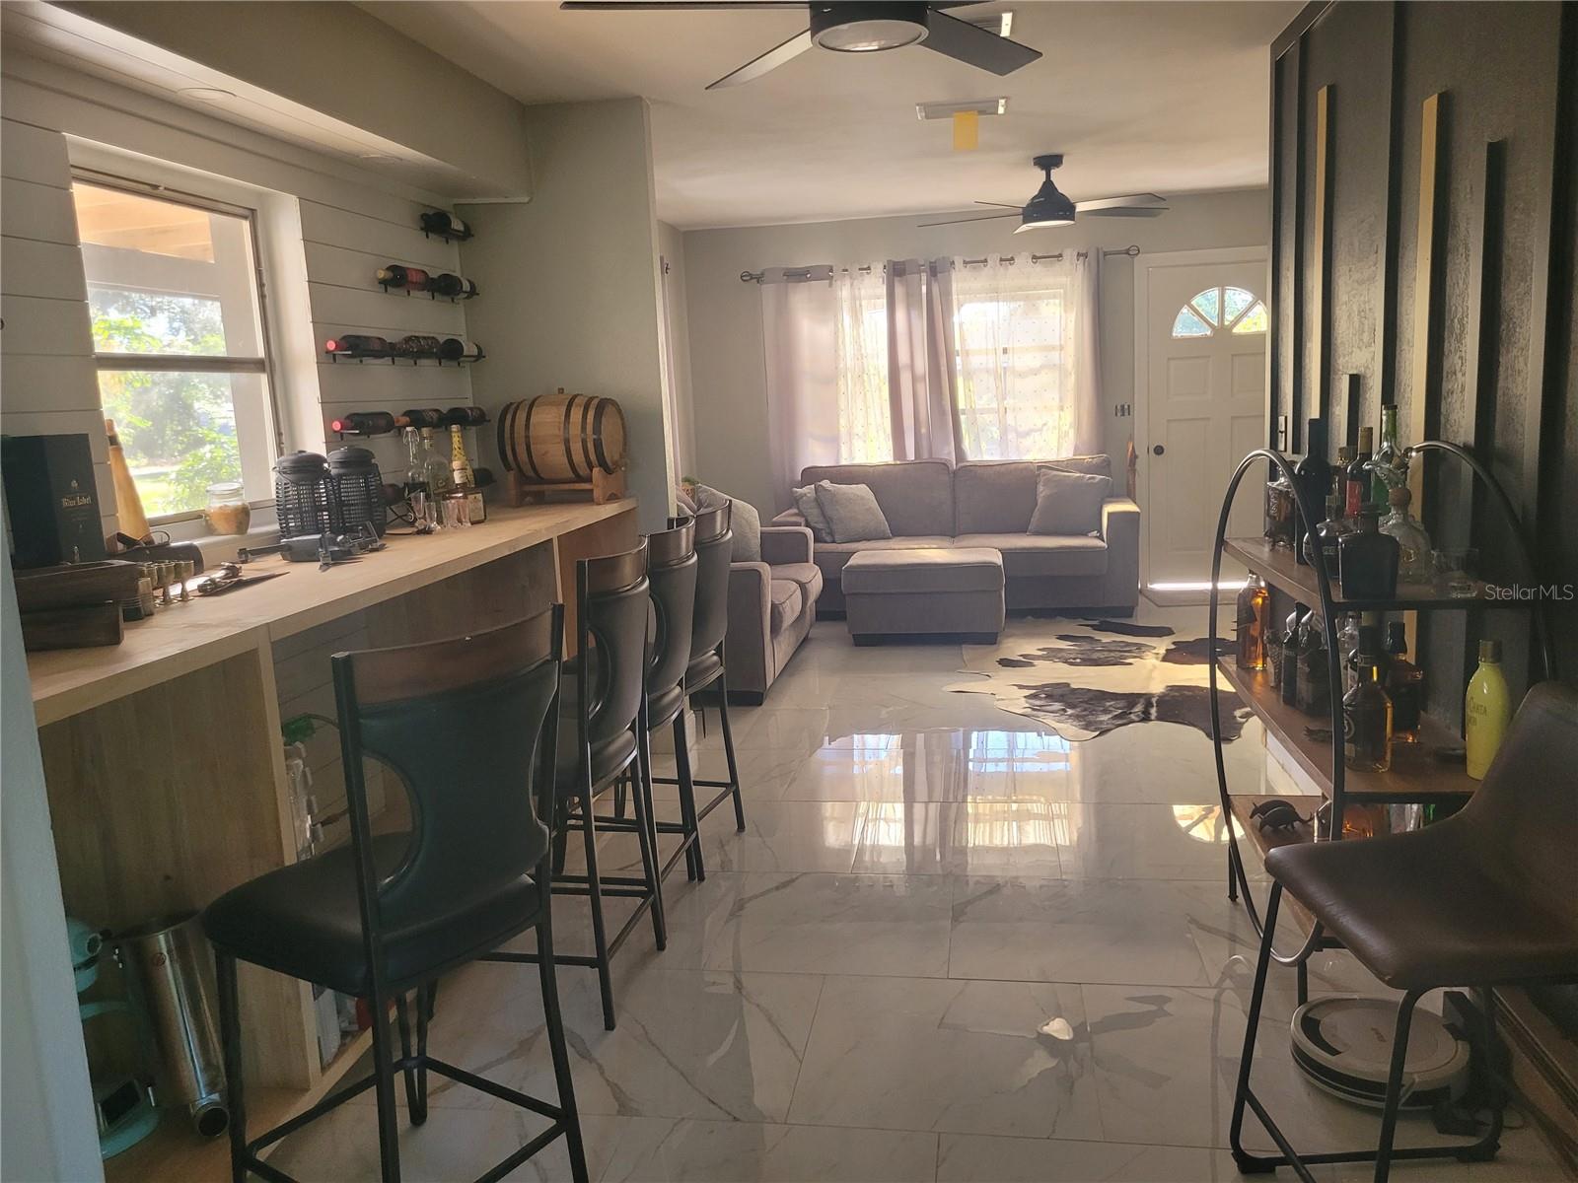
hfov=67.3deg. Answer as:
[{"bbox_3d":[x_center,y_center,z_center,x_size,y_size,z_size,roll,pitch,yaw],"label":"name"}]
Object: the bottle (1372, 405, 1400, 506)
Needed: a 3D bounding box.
[{"bbox_3d":[1.416,-0.261,2.779,0.074,0.338,0.074,-3,9,-2],"label":"bottle"}]

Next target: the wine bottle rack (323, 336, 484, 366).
[{"bbox_3d":[-1.326,-0.828,4.100,0.105,0.098,1.130,-1,10,9],"label":"wine bottle rack"}]

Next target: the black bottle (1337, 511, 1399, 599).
[{"bbox_3d":[1.134,-0.077,2.314,0.115,0.174,0.085,1,10,21],"label":"black bottle"}]

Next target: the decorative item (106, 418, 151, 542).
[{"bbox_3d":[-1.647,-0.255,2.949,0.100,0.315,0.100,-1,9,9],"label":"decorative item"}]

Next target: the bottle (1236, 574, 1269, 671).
[{"bbox_3d":[1.226,0.065,3.134,0.078,0.274,0.080,-6,10,-16],"label":"bottle"}]

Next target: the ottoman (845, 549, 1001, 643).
[{"bbox_3d":[0.774,0.027,6.687,0.855,0.452,0.600,-1,10,9],"label":"ottoman"}]

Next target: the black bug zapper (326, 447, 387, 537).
[{"bbox_3d":[-1.288,-0.288,3.475,0.175,0.276,0.175,-6,10,-20],"label":"black bug zapper"}]

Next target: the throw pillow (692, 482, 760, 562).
[{"bbox_3d":[-0.284,-0.267,5.685,0.170,0.480,0.450,-17,16,-32],"label":"throw pillow"}]

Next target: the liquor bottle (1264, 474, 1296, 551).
[{"bbox_3d":[1.236,-0.207,2.984,0.080,0.196,0.080,-7,10,-22],"label":"liquor bottle"}]

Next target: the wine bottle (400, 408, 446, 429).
[{"bbox_3d":[-1.303,-0.603,4.167,0.075,0.075,0.295,-1,10,9],"label":"wine bottle"}]

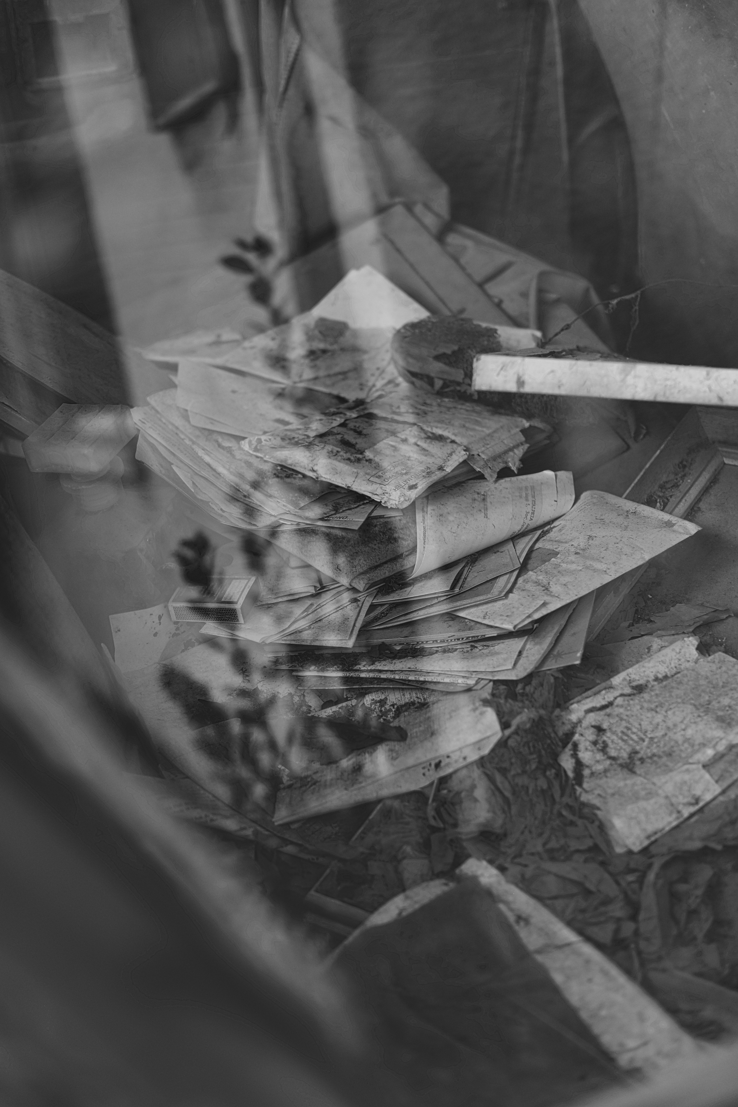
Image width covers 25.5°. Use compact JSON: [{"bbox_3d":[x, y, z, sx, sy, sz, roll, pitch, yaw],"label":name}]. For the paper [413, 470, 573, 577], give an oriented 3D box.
[{"bbox_3d":[0.072,-0.028,1.072,0.119,0.035,0.046,-22,36,-21],"label":"paper"}]

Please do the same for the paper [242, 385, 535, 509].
[{"bbox_3d":[0.016,-0.081,1.141,0.164,0.020,0.129,21,43,36],"label":"paper"}]

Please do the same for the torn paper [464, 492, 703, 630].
[{"bbox_3d":[0.124,-0.002,1.082,0.174,0.020,0.089,-26,37,-25],"label":"torn paper"}]

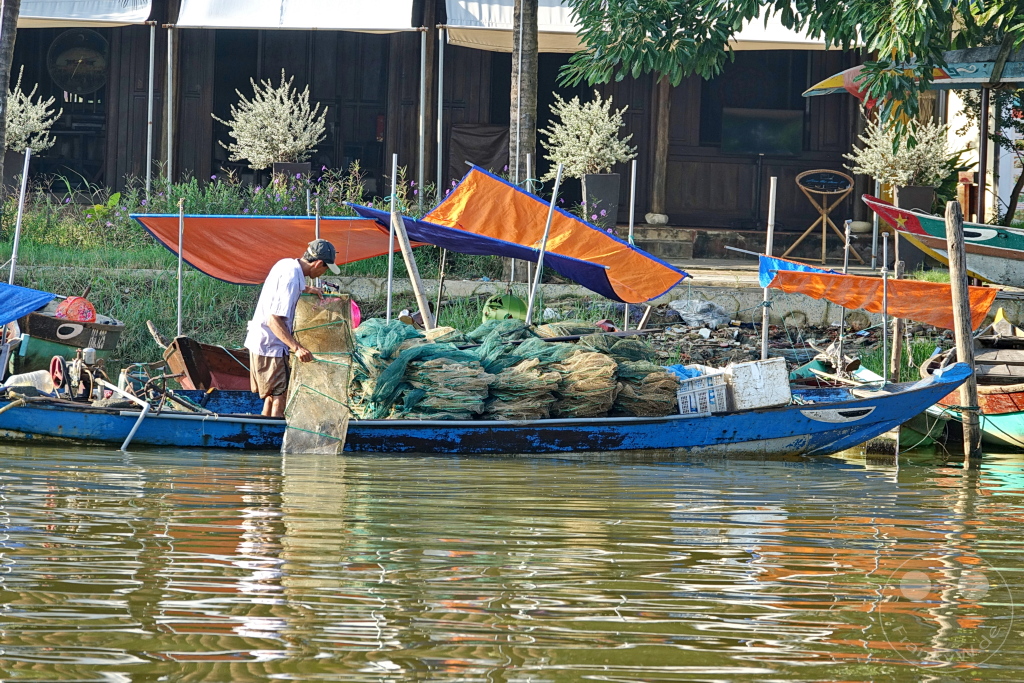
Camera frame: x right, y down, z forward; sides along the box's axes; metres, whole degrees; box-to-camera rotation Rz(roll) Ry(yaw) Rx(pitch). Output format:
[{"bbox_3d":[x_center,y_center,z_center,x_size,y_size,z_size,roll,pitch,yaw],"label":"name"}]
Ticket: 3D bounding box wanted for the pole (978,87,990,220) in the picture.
[{"bbox_3d":[4.601,-1.764,63.500,0.070,1.450,0.070,1,1,0],"label":"pole"}]

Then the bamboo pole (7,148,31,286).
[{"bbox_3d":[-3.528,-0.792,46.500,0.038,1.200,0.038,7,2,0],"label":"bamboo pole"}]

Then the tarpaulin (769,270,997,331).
[{"bbox_3d":[2.608,-0.304,46.100,1.650,0.450,1.000,0,2,-5],"label":"tarpaulin"}]

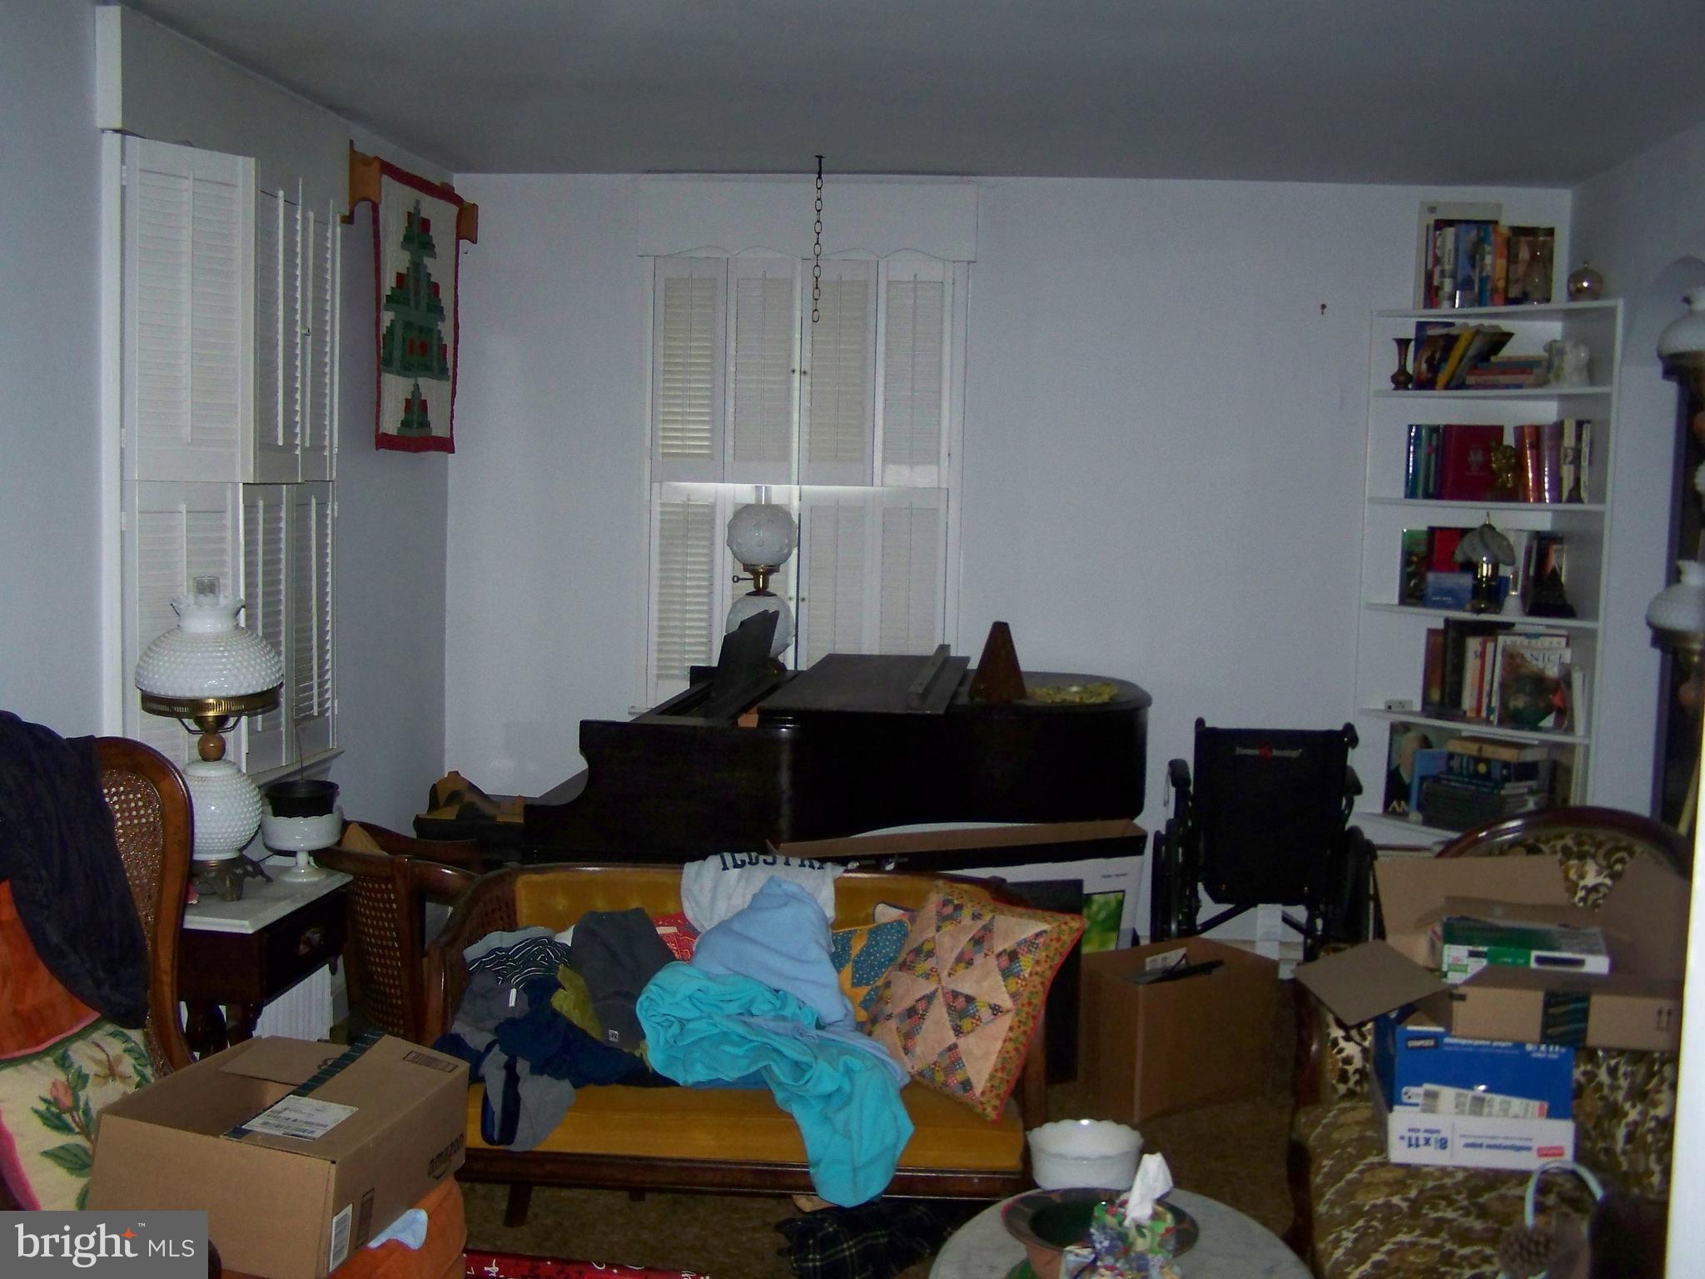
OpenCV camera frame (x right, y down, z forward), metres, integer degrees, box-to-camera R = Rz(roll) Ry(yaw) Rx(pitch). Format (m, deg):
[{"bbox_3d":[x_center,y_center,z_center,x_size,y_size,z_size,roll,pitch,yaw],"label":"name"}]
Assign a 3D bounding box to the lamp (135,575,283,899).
[{"bbox_3d":[-1.186,0.175,3.466,0.275,0.595,0.275,2,4,5],"label":"lamp"}]

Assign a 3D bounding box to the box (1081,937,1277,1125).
[{"bbox_3d":[0.859,1.042,5.038,0.446,0.368,0.285,-1,6,-31],"label":"box"}]

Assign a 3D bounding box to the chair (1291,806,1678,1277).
[{"bbox_3d":[1.208,0.790,3.134,0.740,0.950,0.850,4,5,27],"label":"chair"}]

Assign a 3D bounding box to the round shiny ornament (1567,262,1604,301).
[{"bbox_3d":[2.240,-1.087,5.722,0.115,0.132,0.115,2,5,5],"label":"round shiny ornament"}]

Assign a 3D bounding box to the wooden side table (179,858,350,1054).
[{"bbox_3d":[-1.358,0.896,3.978,0.420,0.720,0.550,2,5,5],"label":"wooden side table"}]

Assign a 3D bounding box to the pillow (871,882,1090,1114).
[{"bbox_3d":[0.194,0.638,3.340,0.380,0.385,0.130,17,-12,34],"label":"pillow"}]

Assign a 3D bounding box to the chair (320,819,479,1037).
[{"bbox_3d":[-1.084,0.833,4.655,0.520,0.740,0.540,1,5,-10],"label":"chair"}]

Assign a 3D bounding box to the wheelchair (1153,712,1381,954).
[{"bbox_3d":[1.147,0.646,5.215,0.630,0.915,0.920,2,4,7],"label":"wheelchair"}]

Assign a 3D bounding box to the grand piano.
[{"bbox_3d":[0.025,0.574,5.664,1.720,1.140,1.440,2,5,5],"label":"grand piano"}]

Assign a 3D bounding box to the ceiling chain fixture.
[{"bbox_3d":[-0.107,-1.255,5.900,0.030,0.525,0.030,2,5,5],"label":"ceiling chain fixture"}]

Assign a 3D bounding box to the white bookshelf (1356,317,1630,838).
[{"bbox_3d":[1.952,0.026,5.563,0.420,2.020,0.810,-2,6,-40],"label":"white bookshelf"}]

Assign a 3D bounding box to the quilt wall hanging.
[{"bbox_3d":[-1.268,-0.951,5.435,0.060,0.810,0.760,2,4,5],"label":"quilt wall hanging"}]

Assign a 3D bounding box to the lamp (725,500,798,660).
[{"bbox_3d":[-0.298,-0.182,6.163,0.235,0.610,0.235,2,5,5],"label":"lamp"}]

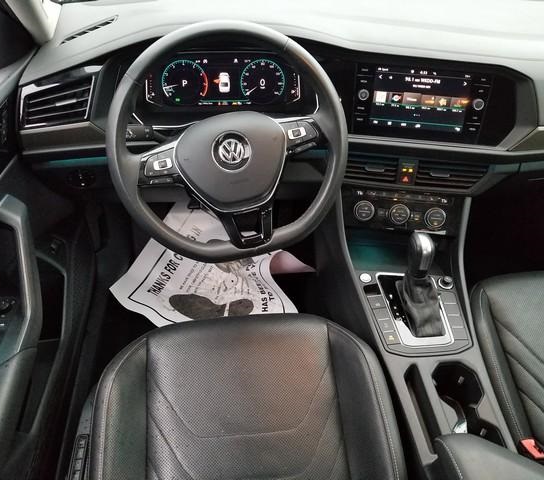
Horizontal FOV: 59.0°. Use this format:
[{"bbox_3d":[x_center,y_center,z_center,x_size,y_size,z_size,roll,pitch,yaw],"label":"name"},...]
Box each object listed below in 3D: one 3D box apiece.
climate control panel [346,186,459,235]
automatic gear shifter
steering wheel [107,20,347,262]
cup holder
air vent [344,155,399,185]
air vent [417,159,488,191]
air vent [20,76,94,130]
[{"bbox_3d":[0.279,-0.062,1.041,0.250,0.088,0.040,4,13,3],"label":"climate control panel"},{"bbox_3d":[0.283,0.081,0.911,0.065,0.140,0.115,-2,38,-5],"label":"automatic gear shifter"},{"bbox_3d":[-0.067,-0.143,0.765,0.370,0.370,0.100,-10,16,-3],"label":"steering wheel"},{"bbox_3d":[0.323,0.289,0.812,0.088,0.070,0.165,-2,38,-5],"label":"cup holder"},{"bbox_3d":[0.196,-0.147,0.994,0.122,0.052,0.040,4,26,3],"label":"air vent"},{"bbox_3d":[0.364,-0.134,0.985,0.135,0.052,0.040,4,26,3],"label":"air vent"},{"bbox_3d":[-0.383,-0.249,0.863,0.118,0.072,0.040,-10,28,-14],"label":"air vent"}]

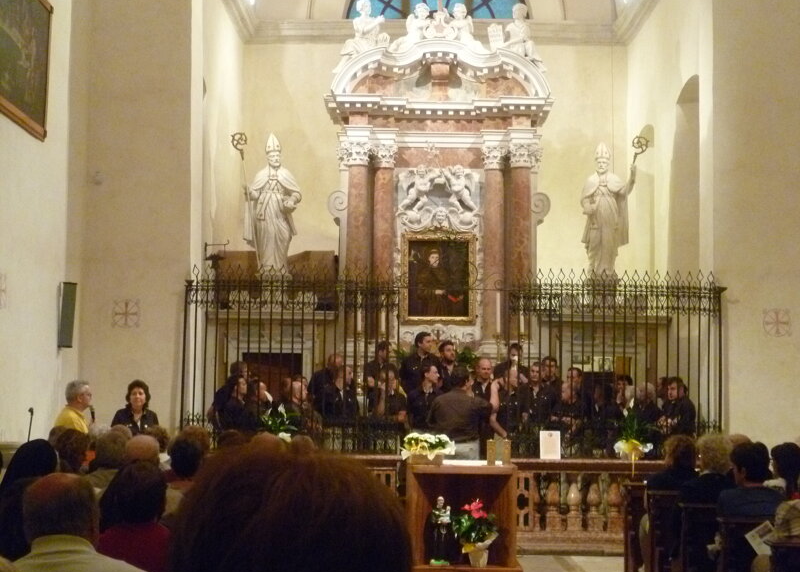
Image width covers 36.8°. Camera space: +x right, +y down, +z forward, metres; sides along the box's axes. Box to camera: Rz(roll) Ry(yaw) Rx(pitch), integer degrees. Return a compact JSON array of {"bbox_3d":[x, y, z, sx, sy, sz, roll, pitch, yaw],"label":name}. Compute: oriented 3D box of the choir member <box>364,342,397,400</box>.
[{"bbox_3d":[-0.203,1.504,13.933,0.460,1.720,0.330,2,-5,-17],"label":"choir member"}]

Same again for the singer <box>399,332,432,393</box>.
[{"bbox_3d":[0.214,1.353,13.332,0.500,1.720,0.360,3,-6,-26],"label":"singer"}]

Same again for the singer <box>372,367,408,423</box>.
[{"bbox_3d":[-0.125,1.704,13.035,0.460,1.680,0.360,2,-5,-20],"label":"singer"}]

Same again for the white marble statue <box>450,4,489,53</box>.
[{"bbox_3d":[0.939,-3.479,16.237,0.500,0.630,0.420,-1,-6,21],"label":"white marble statue"}]

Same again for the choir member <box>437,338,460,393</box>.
[{"bbox_3d":[0.557,1.493,13.732,0.470,1.740,0.330,2,-5,-17],"label":"choir member"}]

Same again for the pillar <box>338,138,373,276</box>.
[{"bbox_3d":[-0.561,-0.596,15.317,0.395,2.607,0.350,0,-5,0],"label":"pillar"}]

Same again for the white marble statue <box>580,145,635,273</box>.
[{"bbox_3d":[2.803,-1.006,16.158,0.753,1.874,0.550,0,-5,6],"label":"white marble statue"}]

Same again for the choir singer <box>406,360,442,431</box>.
[{"bbox_3d":[0.265,1.747,13.490,0.500,1.740,0.340,7,-8,-44],"label":"choir singer"}]

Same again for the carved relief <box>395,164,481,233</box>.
[{"bbox_3d":[0.495,-1.142,15.668,1.108,0.896,0.260,0,-5,0],"label":"carved relief"}]

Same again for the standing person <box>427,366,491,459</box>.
[{"bbox_3d":[0.625,1.728,12.784,0.580,1.730,0.420,-1,-6,18],"label":"standing person"}]

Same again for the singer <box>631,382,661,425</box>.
[{"bbox_3d":[2.732,1.914,13.346,0.340,1.680,0.500,7,-8,-44],"label":"singer"}]

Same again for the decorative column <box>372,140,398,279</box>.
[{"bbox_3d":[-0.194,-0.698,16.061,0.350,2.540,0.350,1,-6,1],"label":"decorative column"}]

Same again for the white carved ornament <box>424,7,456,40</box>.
[{"bbox_3d":[0.546,-3.538,16.200,0.420,0.430,0.220,1,-5,0],"label":"white carved ornament"}]

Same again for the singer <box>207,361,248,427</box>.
[{"bbox_3d":[-1.884,1.682,13.134,0.380,1.700,0.480,0,-5,15],"label":"singer"}]

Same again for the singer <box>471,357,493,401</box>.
[{"bbox_3d":[0.887,1.635,13.005,0.490,1.720,0.350,1,-5,-6],"label":"singer"}]

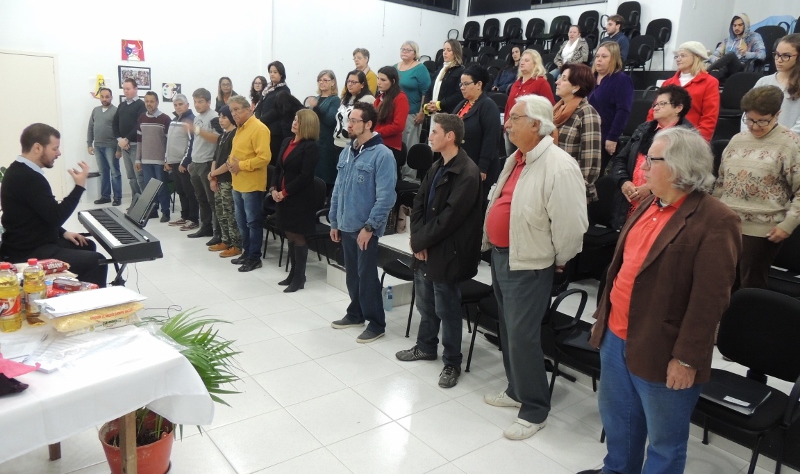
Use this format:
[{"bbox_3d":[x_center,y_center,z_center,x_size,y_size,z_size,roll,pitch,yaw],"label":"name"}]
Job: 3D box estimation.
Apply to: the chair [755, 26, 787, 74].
[{"bbox_3d":[4.712,-2.298,7.245,0.560,0.910,0.540,-7,17,-38],"label":"chair"}]

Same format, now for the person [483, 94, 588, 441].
[{"bbox_3d":[0.700,0.183,2.996,0.430,1.790,0.550,-1,14,-19],"label":"person"}]

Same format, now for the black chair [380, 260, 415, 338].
[{"bbox_3d":[0.196,0.264,4.425,0.570,0.910,0.520,-7,17,-38],"label":"black chair"}]

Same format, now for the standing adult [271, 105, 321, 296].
[{"bbox_3d":[-0.981,-0.329,5.107,0.340,1.650,0.460,-8,17,-42],"label":"standing adult"}]

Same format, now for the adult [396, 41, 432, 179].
[{"bbox_3d":[0.203,-1.549,6.865,0.520,1.630,0.360,10,14,25],"label":"adult"}]

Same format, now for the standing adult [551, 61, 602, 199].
[{"bbox_3d":[1.171,-0.358,3.863,0.340,1.630,0.500,-2,14,-21],"label":"standing adult"}]

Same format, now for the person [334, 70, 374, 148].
[{"bbox_3d":[-0.526,-0.976,6.097,0.480,1.644,0.330,13,15,35],"label":"person"}]

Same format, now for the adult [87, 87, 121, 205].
[{"bbox_3d":[-4.588,-1.417,8.683,0.530,1.760,0.340,4,13,1],"label":"adult"}]

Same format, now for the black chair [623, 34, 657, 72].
[{"bbox_3d":[3.803,-2.806,9.012,0.570,0.930,0.540,-6,16,-38],"label":"black chair"}]

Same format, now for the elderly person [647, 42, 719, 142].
[{"bbox_3d":[2.223,-0.743,4.522,0.350,1.614,0.520,-7,17,-38],"label":"elderly person"}]

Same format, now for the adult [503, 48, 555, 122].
[{"bbox_3d":[1.272,-1.080,5.673,0.330,1.618,0.490,-9,18,-42],"label":"adult"}]

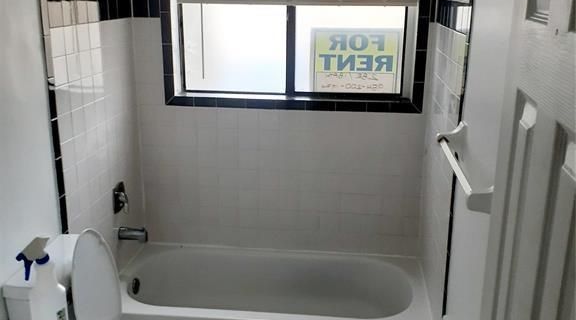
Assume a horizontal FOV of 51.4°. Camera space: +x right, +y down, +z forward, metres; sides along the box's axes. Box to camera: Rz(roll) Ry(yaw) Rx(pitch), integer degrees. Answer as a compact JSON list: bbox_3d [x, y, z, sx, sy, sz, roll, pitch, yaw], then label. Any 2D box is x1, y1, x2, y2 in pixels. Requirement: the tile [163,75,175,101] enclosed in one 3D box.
[{"bbox_3d":[-0.609,-0.361,3.080,0.051,0.148,0.010,2,16,6],"label":"tile"}]

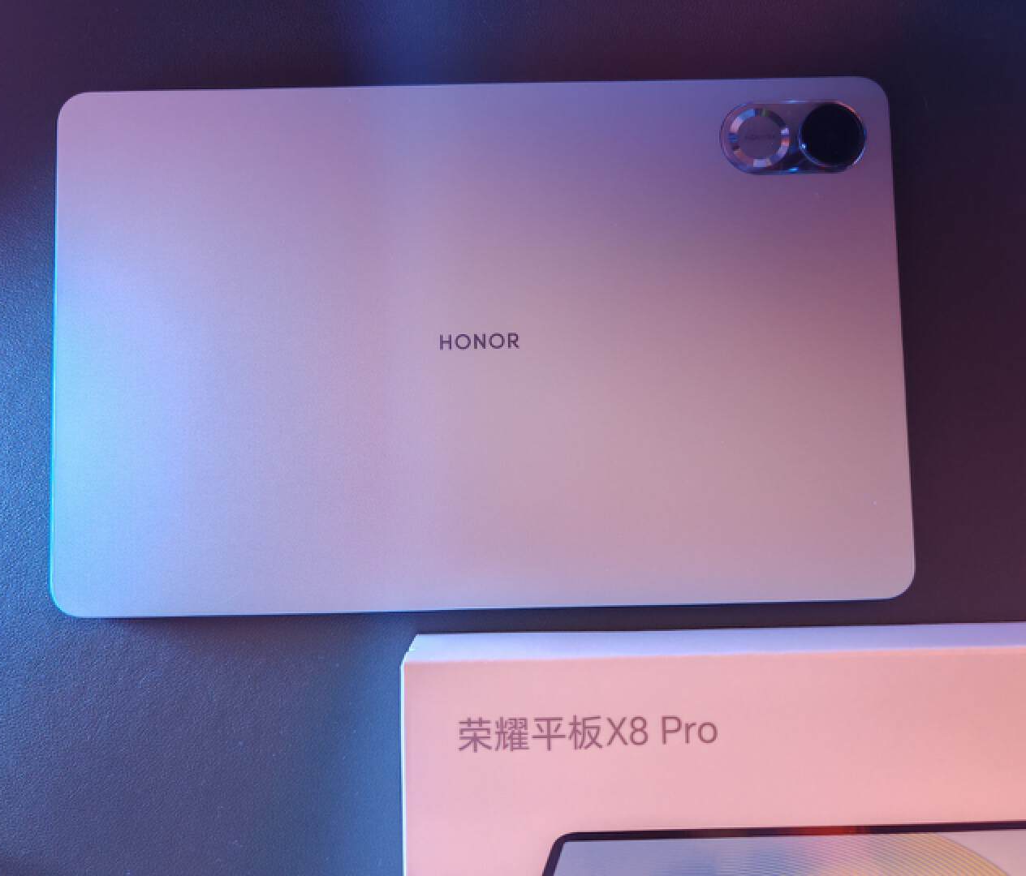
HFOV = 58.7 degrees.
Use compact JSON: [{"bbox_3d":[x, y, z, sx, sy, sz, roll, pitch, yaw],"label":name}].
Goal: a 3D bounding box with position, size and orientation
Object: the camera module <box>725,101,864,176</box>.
[{"bbox_3d":[0.090,-0.096,0.292,0.046,0.003,0.024,-1,86,0],"label":"camera module"}]

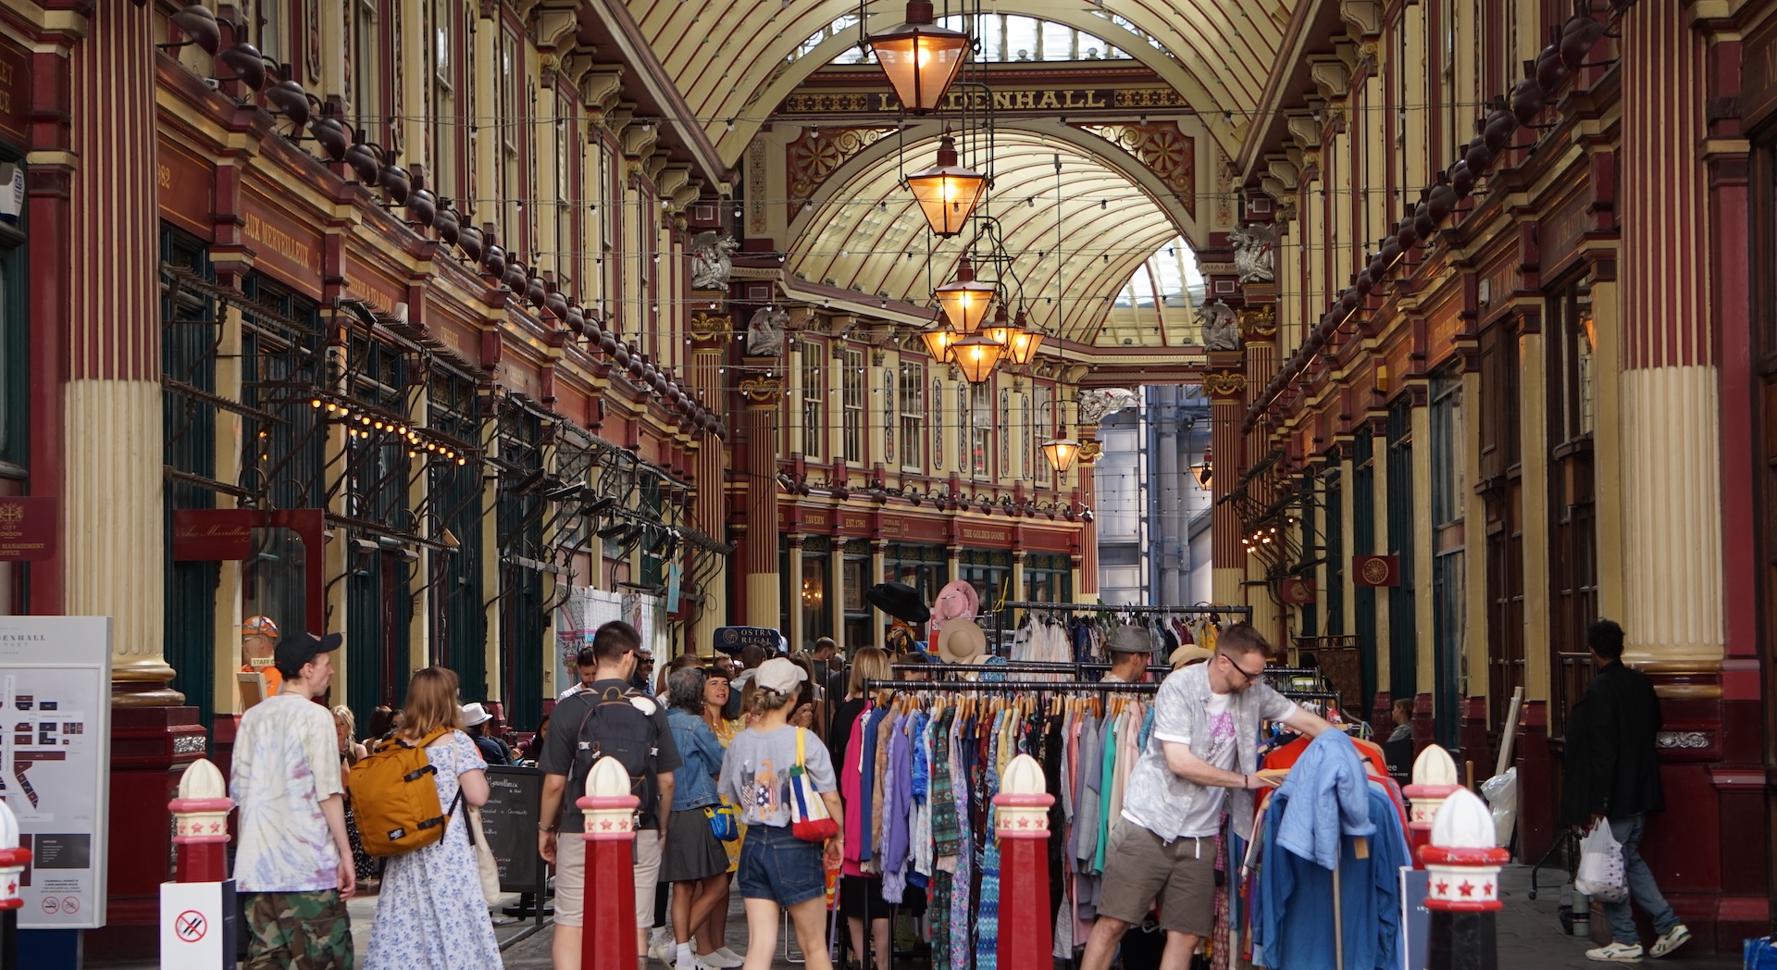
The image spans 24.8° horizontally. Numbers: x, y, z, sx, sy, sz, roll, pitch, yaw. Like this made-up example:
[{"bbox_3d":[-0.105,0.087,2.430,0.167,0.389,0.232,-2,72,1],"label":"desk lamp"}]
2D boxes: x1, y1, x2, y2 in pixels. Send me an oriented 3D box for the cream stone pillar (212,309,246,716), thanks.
[{"bbox_3d":[-4.488,0.138,27.407,0.180,2.830,0.300,-1,-3,2],"label":"cream stone pillar"}]

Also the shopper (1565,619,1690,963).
[{"bbox_3d":[3.904,1.627,21.400,0.660,1.800,0.520,-2,-3,25],"label":"shopper"}]

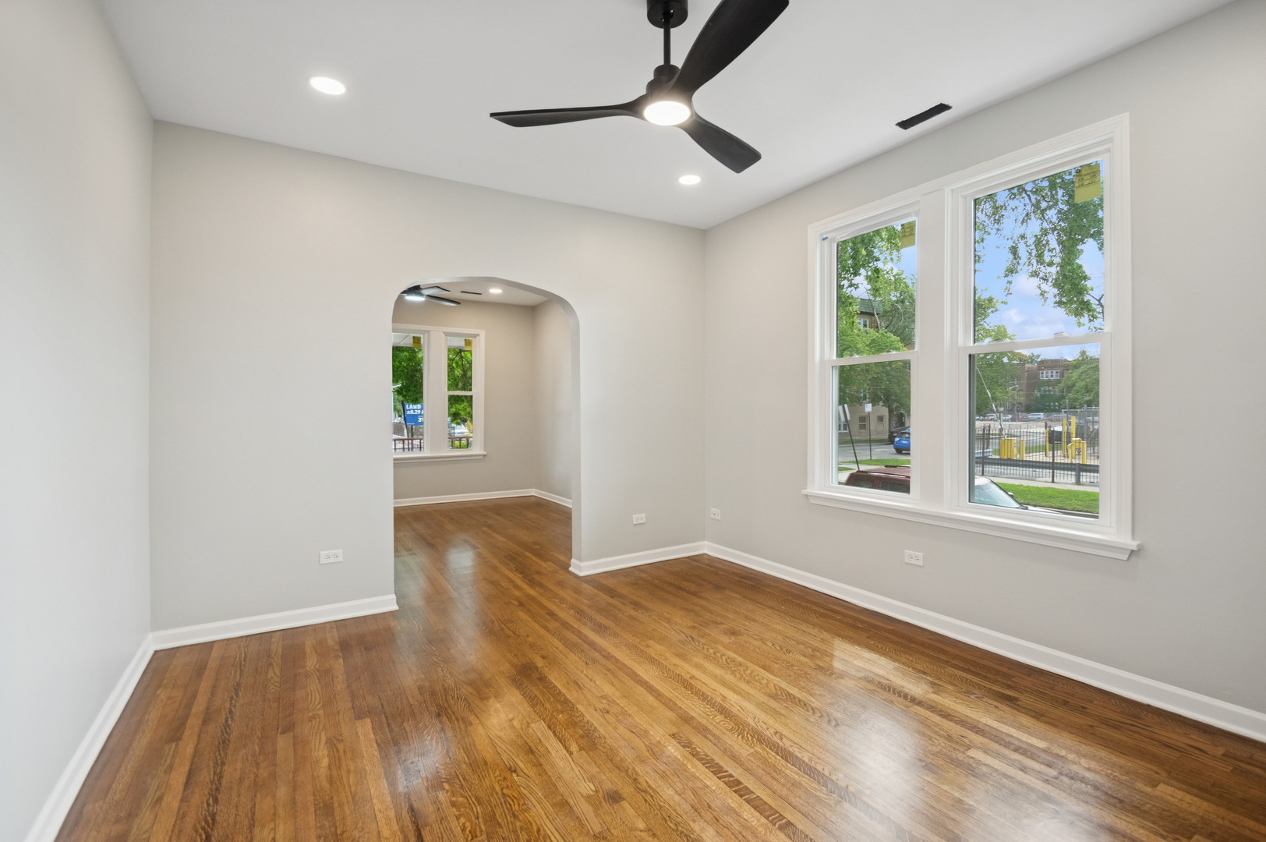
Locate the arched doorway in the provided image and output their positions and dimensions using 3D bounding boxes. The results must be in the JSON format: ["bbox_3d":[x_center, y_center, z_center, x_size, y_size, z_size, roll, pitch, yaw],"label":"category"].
[{"bbox_3d":[-0.977,0.097,3.628,1.280,2.130,0.170,-1,2,-29],"label":"arched doorway"}]

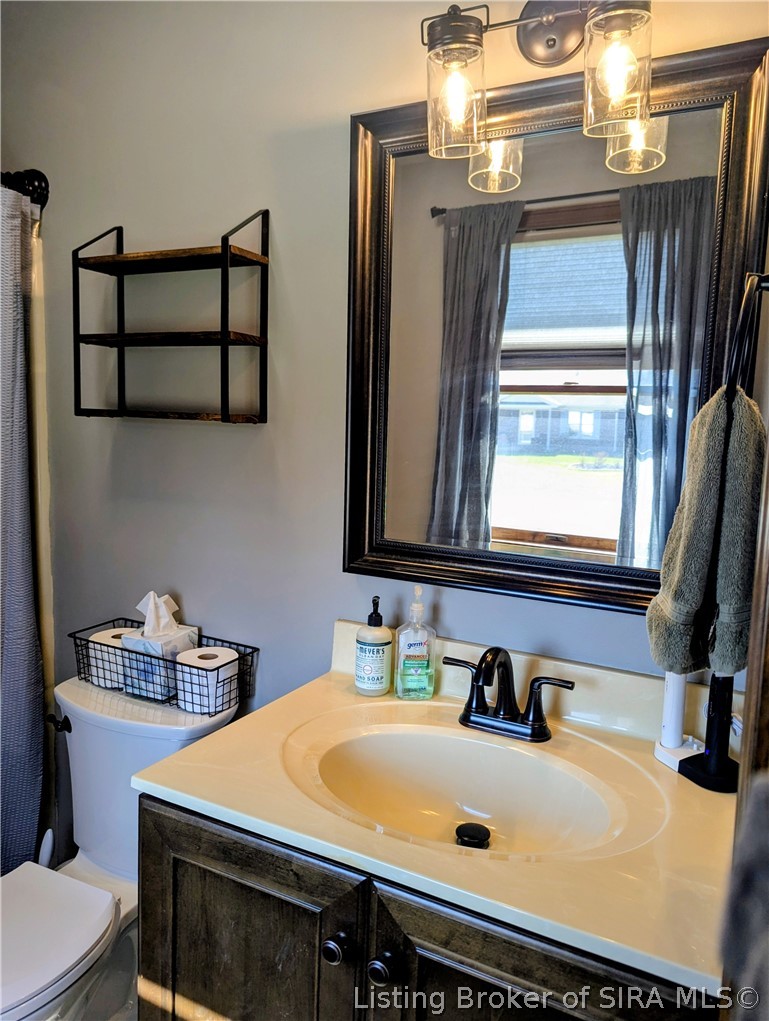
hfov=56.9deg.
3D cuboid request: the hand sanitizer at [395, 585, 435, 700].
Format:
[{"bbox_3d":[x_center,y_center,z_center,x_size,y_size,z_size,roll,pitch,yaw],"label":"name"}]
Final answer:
[{"bbox_3d":[0.057,0.239,1.291,0.075,0.205,0.053,2,7,-2],"label":"hand sanitizer"}]

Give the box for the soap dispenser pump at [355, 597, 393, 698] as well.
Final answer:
[{"bbox_3d":[-0.017,0.248,1.314,0.067,0.177,0.070,2,7,3],"label":"soap dispenser pump"}]

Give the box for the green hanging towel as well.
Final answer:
[{"bbox_3d":[0.409,0.021,0.887,0.120,0.350,0.145,5,8,26],"label":"green hanging towel"}]

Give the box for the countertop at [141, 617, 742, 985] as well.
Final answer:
[{"bbox_3d":[0.117,0.331,1.031,0.775,0.126,0.520,5,8,26],"label":"countertop"}]

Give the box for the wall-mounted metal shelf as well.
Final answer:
[{"bbox_3d":[-0.446,-0.398,1.464,0.416,0.418,0.122,5,8,26],"label":"wall-mounted metal shelf"}]

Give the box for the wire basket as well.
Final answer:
[{"bbox_3d":[-0.475,0.331,1.517,0.400,0.102,0.150,5,8,26],"label":"wire basket"}]

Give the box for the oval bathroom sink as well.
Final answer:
[{"bbox_3d":[0.112,0.441,1.061,0.570,0.140,0.445,5,8,26],"label":"oval bathroom sink"}]

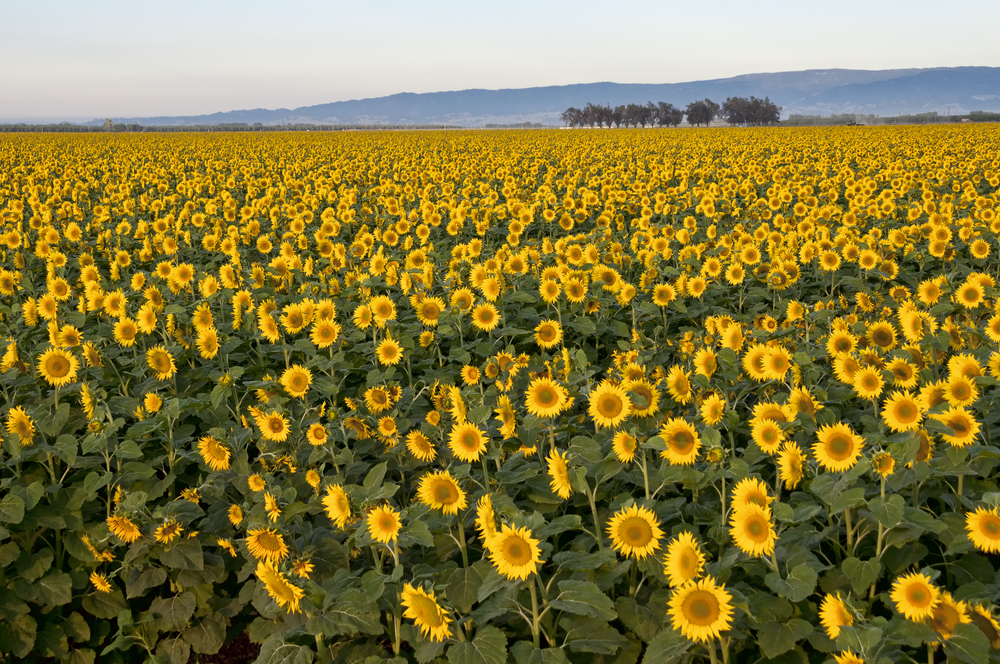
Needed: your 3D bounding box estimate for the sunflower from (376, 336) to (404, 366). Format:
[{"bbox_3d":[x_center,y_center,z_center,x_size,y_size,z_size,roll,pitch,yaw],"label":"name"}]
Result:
[{"bbox_3d":[-0.752,0.134,12.000,0.195,0.195,0.060,0,2,-1],"label":"sunflower"}]

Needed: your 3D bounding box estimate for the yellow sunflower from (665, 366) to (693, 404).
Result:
[{"bbox_3d":[0.981,0.294,9.600,0.205,0.205,0.065,6,2,45],"label":"yellow sunflower"}]

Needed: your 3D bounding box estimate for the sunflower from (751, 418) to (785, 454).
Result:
[{"bbox_3d":[1.332,0.520,8.700,0.185,0.185,0.060,4,-2,31],"label":"sunflower"}]

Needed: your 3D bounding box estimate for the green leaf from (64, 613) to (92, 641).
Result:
[{"bbox_3d":[-1.765,1.234,7.300,0.110,0.125,0.060,-1,7,-6],"label":"green leaf"}]

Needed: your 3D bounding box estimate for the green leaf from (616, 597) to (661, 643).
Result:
[{"bbox_3d":[0.539,1.119,6.800,0.190,0.190,0.060,1,-29,5],"label":"green leaf"}]

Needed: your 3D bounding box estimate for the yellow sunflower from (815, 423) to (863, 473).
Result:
[{"bbox_3d":[1.472,0.502,7.600,0.220,0.215,0.070,1,6,12],"label":"yellow sunflower"}]

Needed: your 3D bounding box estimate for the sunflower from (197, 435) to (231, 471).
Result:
[{"bbox_3d":[-1.492,0.627,9.100,0.205,0.205,0.070,1,28,15],"label":"sunflower"}]

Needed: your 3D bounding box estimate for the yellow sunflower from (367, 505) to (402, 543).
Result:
[{"bbox_3d":[-0.555,0.920,8.400,0.185,0.185,0.065,1,-3,14],"label":"yellow sunflower"}]

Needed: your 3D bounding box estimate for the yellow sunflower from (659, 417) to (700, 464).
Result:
[{"bbox_3d":[0.850,0.515,8.300,0.223,0.228,0.082,3,6,28],"label":"yellow sunflower"}]

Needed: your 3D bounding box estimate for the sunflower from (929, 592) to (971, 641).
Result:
[{"bbox_3d":[1.560,1.000,6.100,0.190,0.190,0.070,2,12,21],"label":"sunflower"}]

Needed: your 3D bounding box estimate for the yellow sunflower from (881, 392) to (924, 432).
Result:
[{"bbox_3d":[2.073,0.409,9.000,0.217,0.221,0.080,2,3,21],"label":"yellow sunflower"}]

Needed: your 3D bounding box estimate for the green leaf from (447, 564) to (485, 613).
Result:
[{"bbox_3d":[-0.134,0.998,6.800,0.150,0.180,0.080,0,7,0],"label":"green leaf"}]

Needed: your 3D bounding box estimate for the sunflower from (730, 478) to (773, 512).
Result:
[{"bbox_3d":[1.022,0.684,7.100,0.183,0.187,0.067,4,0,36],"label":"sunflower"}]

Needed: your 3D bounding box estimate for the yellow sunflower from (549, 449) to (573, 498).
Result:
[{"bbox_3d":[0.269,0.640,7.900,0.080,0.220,0.210,-11,11,-29],"label":"yellow sunflower"}]

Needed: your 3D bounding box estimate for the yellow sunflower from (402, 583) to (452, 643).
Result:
[{"bbox_3d":[-0.252,0.984,6.150,0.190,0.210,0.080,6,33,43],"label":"yellow sunflower"}]

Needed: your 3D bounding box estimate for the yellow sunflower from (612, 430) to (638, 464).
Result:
[{"bbox_3d":[0.632,0.577,8.800,0.160,0.165,0.060,6,13,43],"label":"yellow sunflower"}]

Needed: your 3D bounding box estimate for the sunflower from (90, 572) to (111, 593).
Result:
[{"bbox_3d":[-1.733,1.089,7.600,0.100,0.095,0.040,4,26,32],"label":"sunflower"}]

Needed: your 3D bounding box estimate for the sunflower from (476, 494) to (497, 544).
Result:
[{"bbox_3d":[-0.046,0.746,6.950,0.070,0.205,0.200,-7,9,-19],"label":"sunflower"}]

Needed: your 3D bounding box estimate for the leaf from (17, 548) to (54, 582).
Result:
[{"bbox_3d":[-2.286,1.149,8.600,0.180,0.190,0.060,-1,-33,-8],"label":"leaf"}]

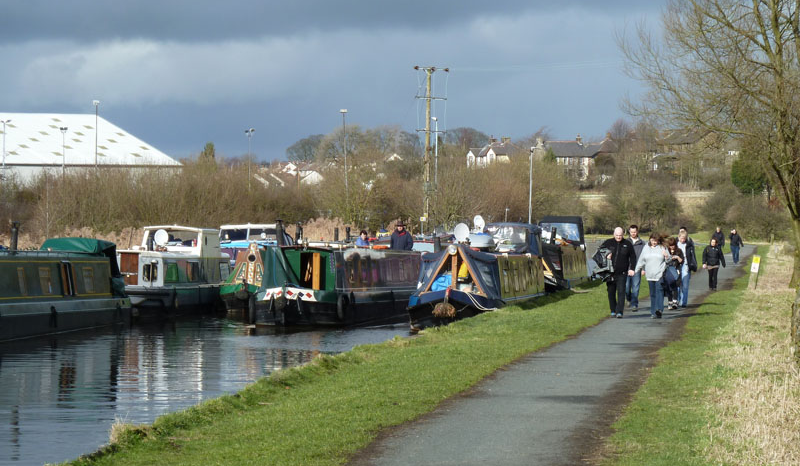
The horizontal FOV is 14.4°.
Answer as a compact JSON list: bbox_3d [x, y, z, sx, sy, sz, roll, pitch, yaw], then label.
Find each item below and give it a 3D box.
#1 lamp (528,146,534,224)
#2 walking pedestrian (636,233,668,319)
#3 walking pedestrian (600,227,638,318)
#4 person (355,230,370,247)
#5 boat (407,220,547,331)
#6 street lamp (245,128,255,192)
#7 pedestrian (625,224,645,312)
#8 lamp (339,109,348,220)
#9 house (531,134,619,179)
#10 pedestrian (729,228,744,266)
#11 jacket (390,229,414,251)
[{"bbox_3d":[7.533,-1.715,178.000,0.500,6.400,0.250,0,0,0],"label":"lamp"},{"bbox_3d":[4.840,0.840,61.000,0.620,1.670,0.450,0,0,5],"label":"walking pedestrian"},{"bbox_3d":[4.269,0.773,62.000,0.700,1.780,0.500,0,0,6],"label":"walking pedestrian"},{"bbox_3d":[-0.880,0.750,75.000,0.480,1.630,0.350,0,0,-19],"label":"person"},{"bbox_3d":[1.800,0.880,73.200,2.100,2.400,16.000,0,0,7],"label":"boat"},{"bbox_3d":[-11.400,-3.150,240.000,0.800,9.700,0.400,0,0,0],"label":"street lamp"},{"bbox_3d":[4.836,0.732,65.300,0.540,1.780,0.480,0,0,6],"label":"pedestrian"},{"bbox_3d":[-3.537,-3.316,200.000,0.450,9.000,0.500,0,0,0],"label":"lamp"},{"bbox_3d":[39.909,-17.169,720.000,19.500,10.800,9.500,0,0,-11],"label":"house"},{"bbox_3d":[15.966,0.673,150.000,0.620,1.680,0.450,0,0,9],"label":"pedestrian"},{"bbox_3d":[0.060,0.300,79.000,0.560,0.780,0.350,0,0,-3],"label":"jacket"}]

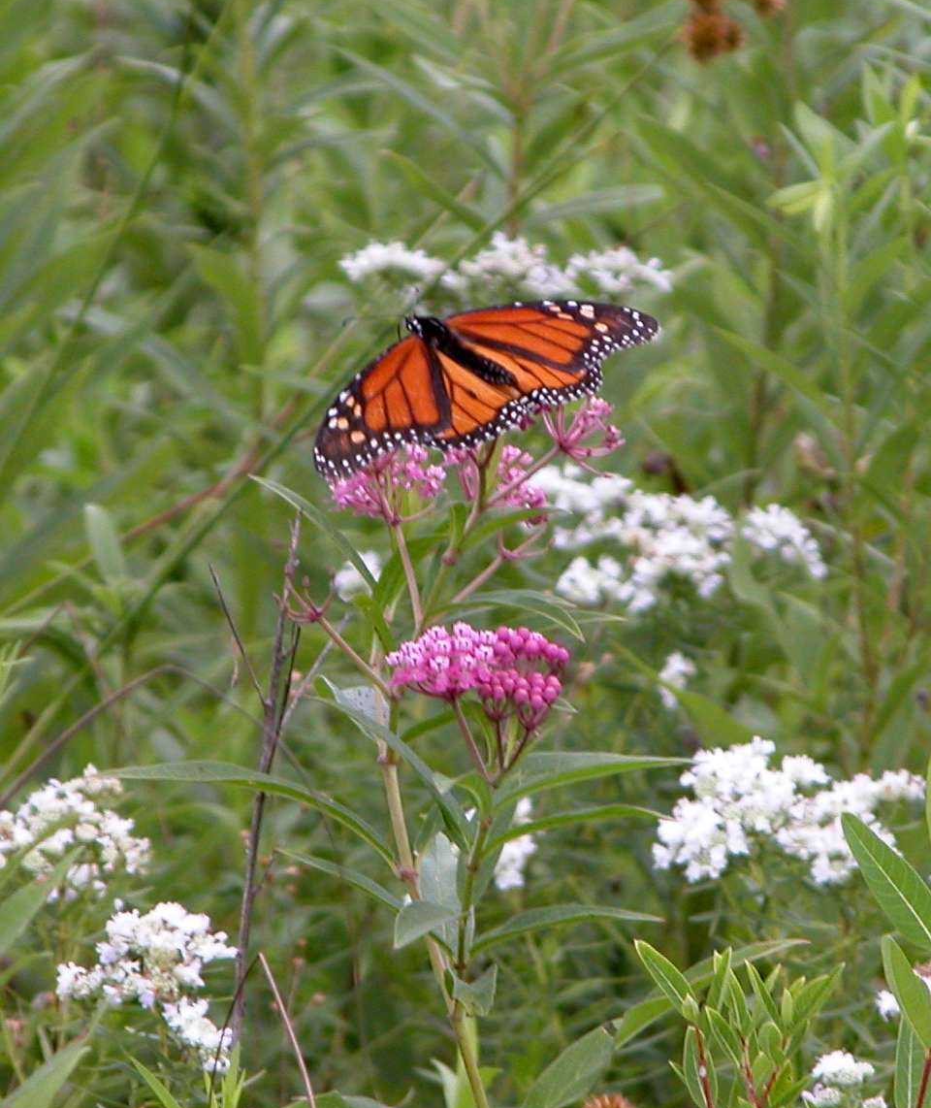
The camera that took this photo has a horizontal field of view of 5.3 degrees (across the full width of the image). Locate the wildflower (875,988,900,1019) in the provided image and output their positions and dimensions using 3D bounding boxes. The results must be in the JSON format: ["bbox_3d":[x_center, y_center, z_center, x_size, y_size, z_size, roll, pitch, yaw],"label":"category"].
[{"bbox_3d":[0.102,0.109,2.420,0.006,0.007,0.006,0,15,0],"label":"wildflower"}]

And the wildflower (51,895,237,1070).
[{"bbox_3d":[-0.076,0.102,2.380,0.042,0.034,0.036,0,14,0],"label":"wildflower"}]

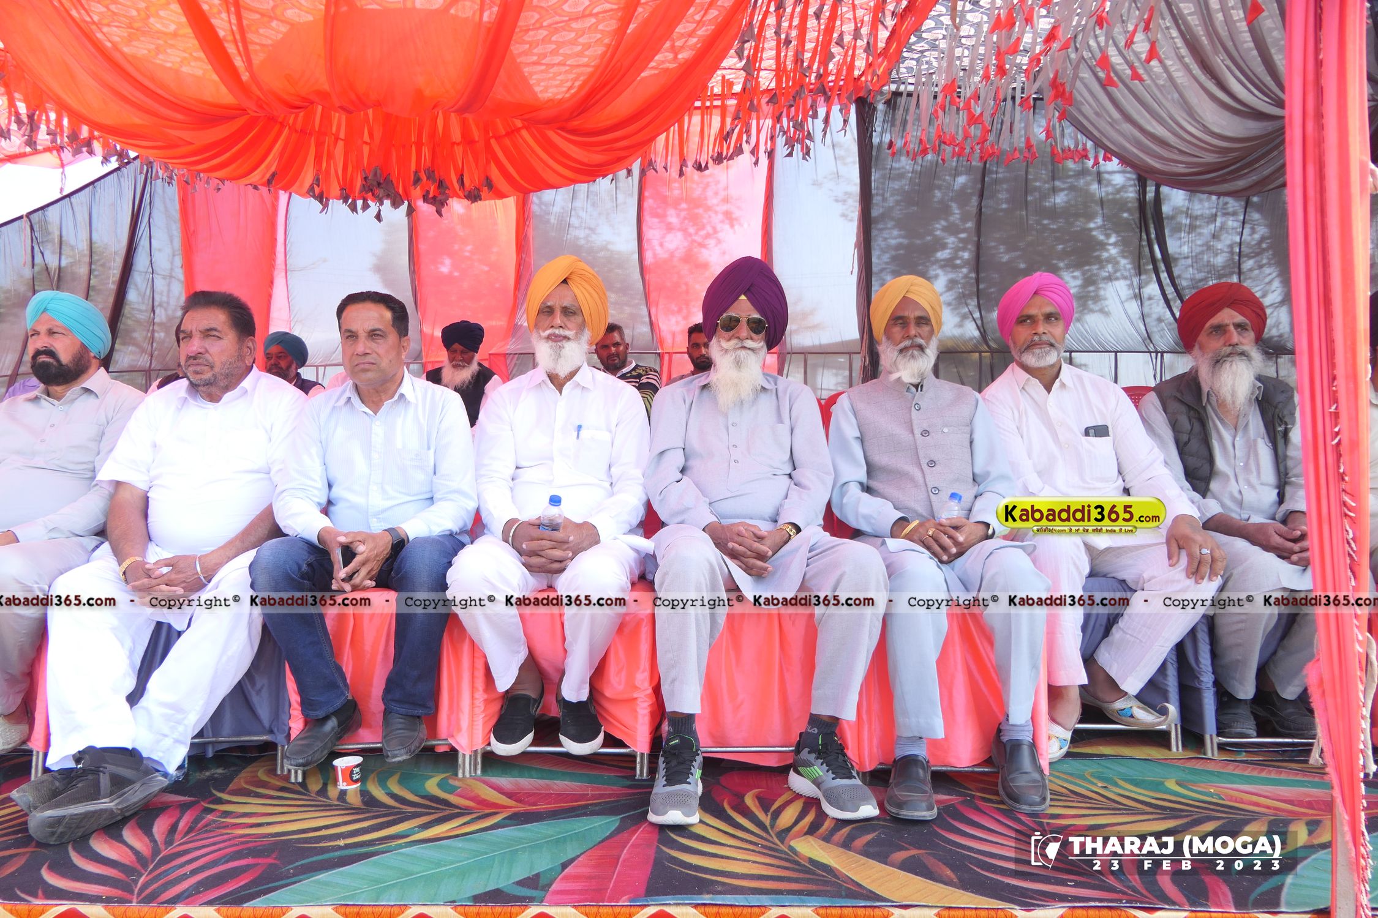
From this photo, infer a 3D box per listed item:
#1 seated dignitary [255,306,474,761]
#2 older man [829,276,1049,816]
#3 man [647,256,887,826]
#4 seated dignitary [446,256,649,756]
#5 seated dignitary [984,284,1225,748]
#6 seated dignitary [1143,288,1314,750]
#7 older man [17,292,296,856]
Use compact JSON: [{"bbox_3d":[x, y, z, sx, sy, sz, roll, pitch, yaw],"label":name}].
[{"bbox_3d":[-0.785,0.140,2.330,0.510,1.160,0.680,0,0,-3],"label":"seated dignitary"},{"bbox_3d":[0.600,0.140,2.280,0.480,1.250,0.700,0,0,0],"label":"older man"},{"bbox_3d":[0.160,0.105,2.310,0.540,1.320,0.800,0,0,-2],"label":"man"},{"bbox_3d":[-0.335,0.065,2.360,0.490,1.240,0.700,0,0,-3],"label":"seated dignitary"},{"bbox_3d":[1.125,0.105,2.620,0.510,1.320,0.730,0,0,6],"label":"seated dignitary"},{"bbox_3d":[1.585,0.105,2.640,0.510,1.280,0.720,0,0,3],"label":"seated dignitary"},{"bbox_3d":[-1.245,0.160,2.250,0.590,1.210,0.850,0,0,0],"label":"older man"}]

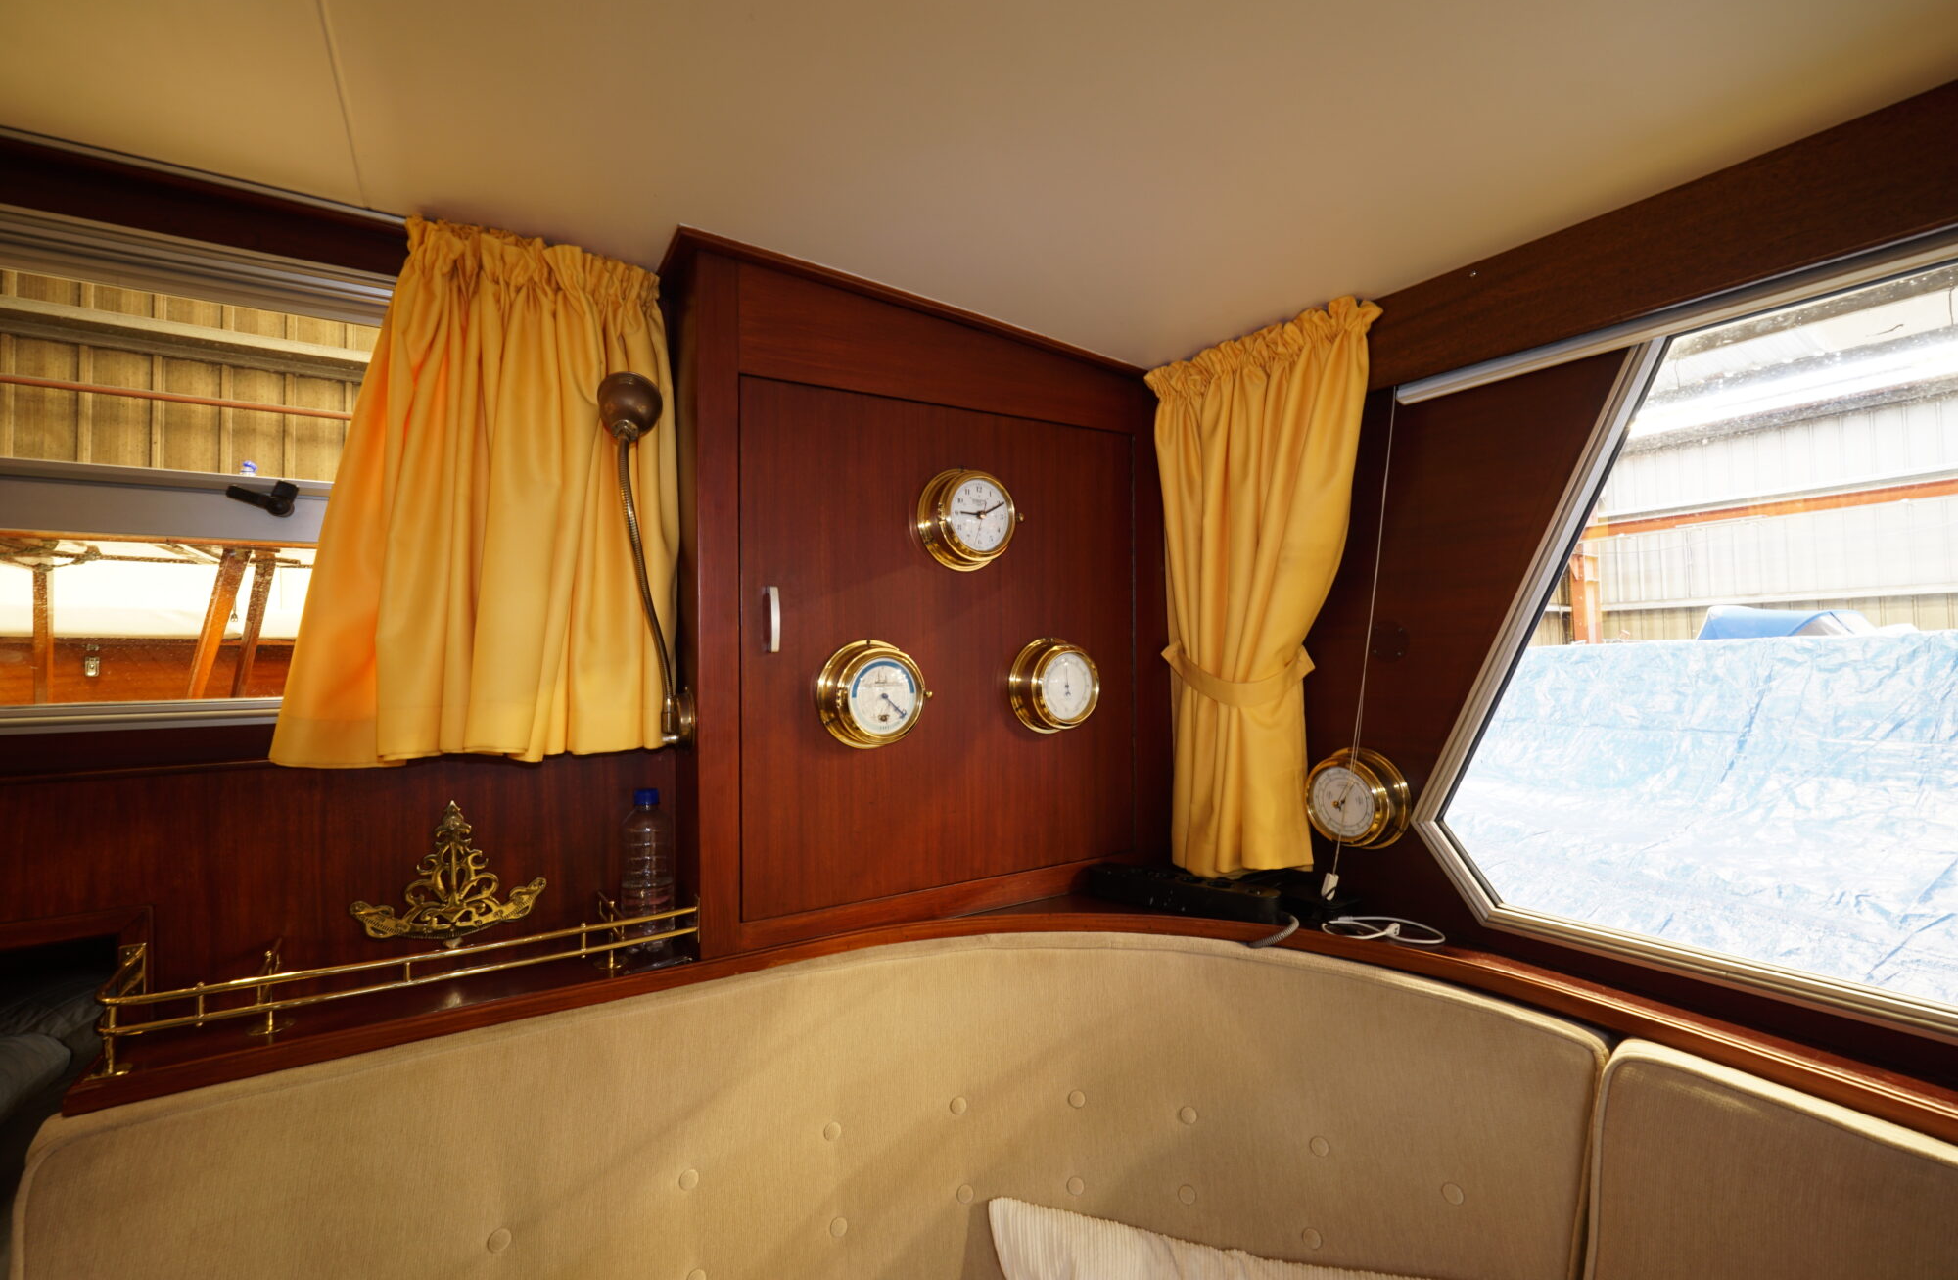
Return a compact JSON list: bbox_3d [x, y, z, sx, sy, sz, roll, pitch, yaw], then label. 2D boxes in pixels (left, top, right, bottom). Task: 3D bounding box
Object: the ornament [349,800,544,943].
[{"bbox_3d":[-0.648,0.290,1.006,0.200,0.180,0.025,0,0,-30],"label":"ornament"}]

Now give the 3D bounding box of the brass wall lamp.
[{"bbox_3d":[-0.426,-0.100,1.042,0.110,0.485,0.085,0,0,-30],"label":"brass wall lamp"}]

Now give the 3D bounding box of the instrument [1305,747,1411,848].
[{"bbox_3d":[0.534,0.228,1.166,0.054,0.150,0.150,-8,4,-29],"label":"instrument"}]

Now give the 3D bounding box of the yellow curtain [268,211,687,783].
[{"bbox_3d":[-0.590,-0.180,0.999,0.420,0.635,0.085,0,0,-30],"label":"yellow curtain"}]

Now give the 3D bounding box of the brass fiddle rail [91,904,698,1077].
[{"bbox_3d":[-0.619,0.358,0.936,0.555,0.080,0.125,0,0,-30],"label":"brass fiddle rail"}]

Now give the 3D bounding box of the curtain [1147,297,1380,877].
[{"bbox_3d":[0.424,-0.035,1.215,0.110,0.815,0.400,0,0,-30],"label":"curtain"}]

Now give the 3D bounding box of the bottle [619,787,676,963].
[{"bbox_3d":[-0.427,0.296,1.055,0.065,0.210,0.065,0,0,-30],"label":"bottle"}]

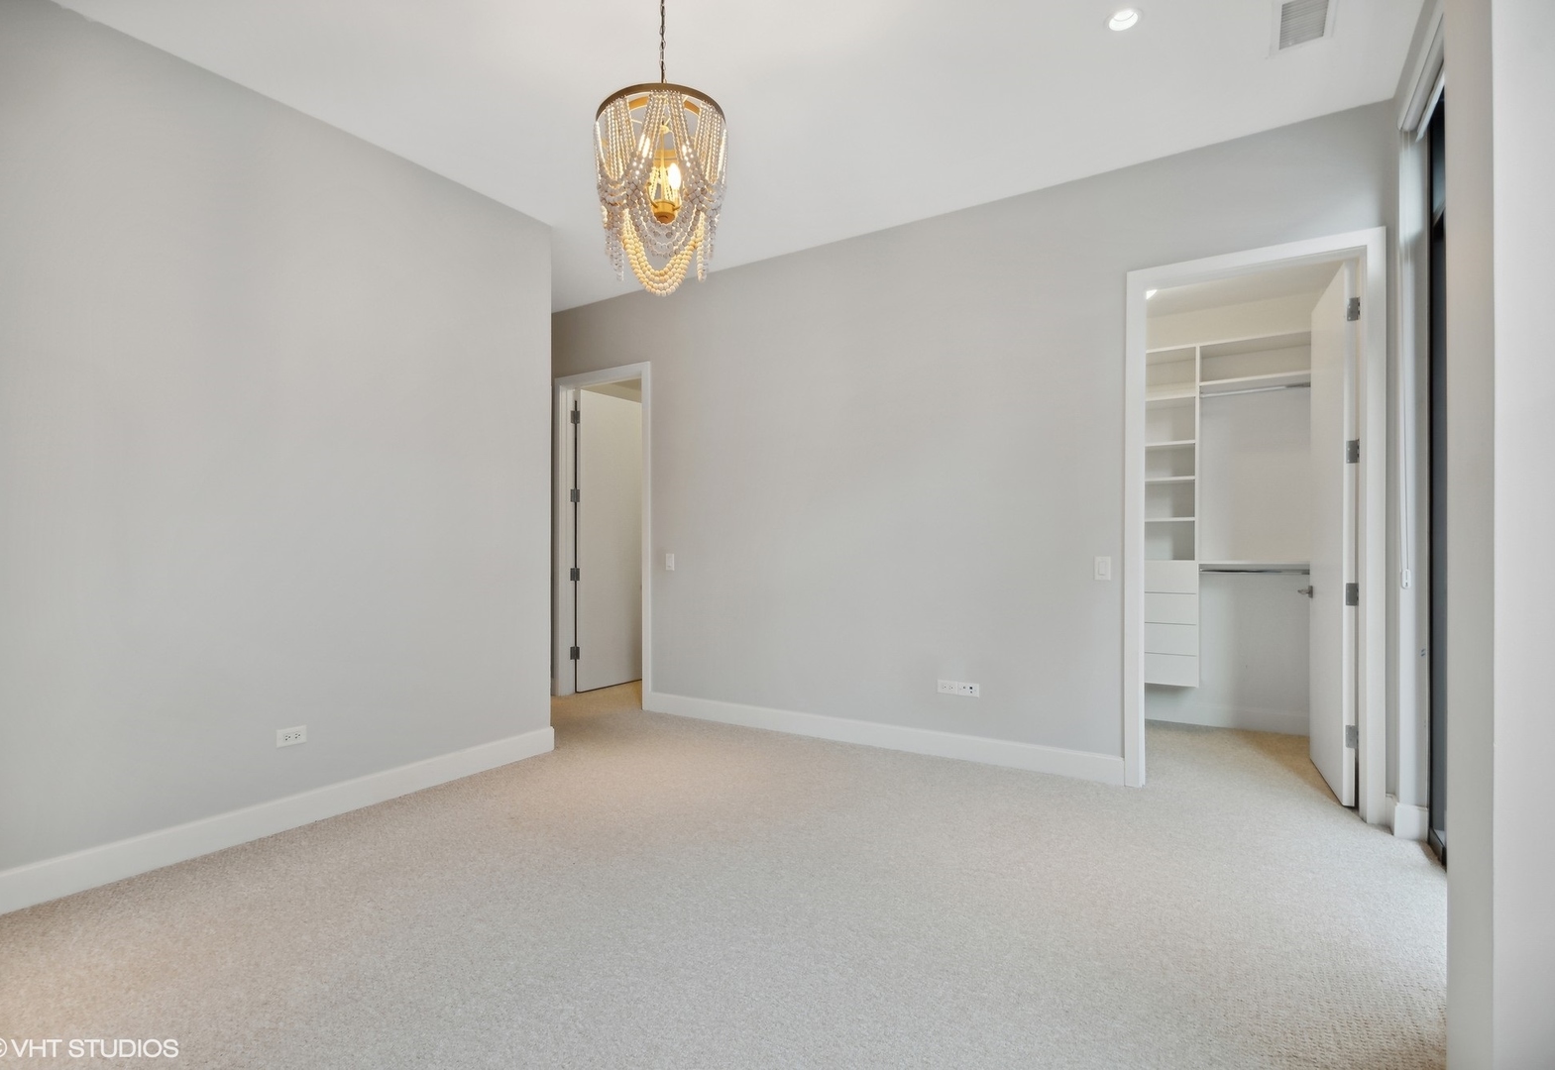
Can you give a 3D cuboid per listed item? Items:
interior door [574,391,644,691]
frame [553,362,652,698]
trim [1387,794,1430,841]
[{"bbox_3d":[-1.379,0.057,5.752,0.045,2.440,0.815,-1,-1,33],"label":"interior door"},{"bbox_3d":[-1.303,0.008,5.121,0.985,2.530,0.170,-1,-1,30],"label":"frame"},{"bbox_3d":[2.592,1.166,2.767,0.110,0.137,0.125,-1,-1,30],"label":"trim"}]

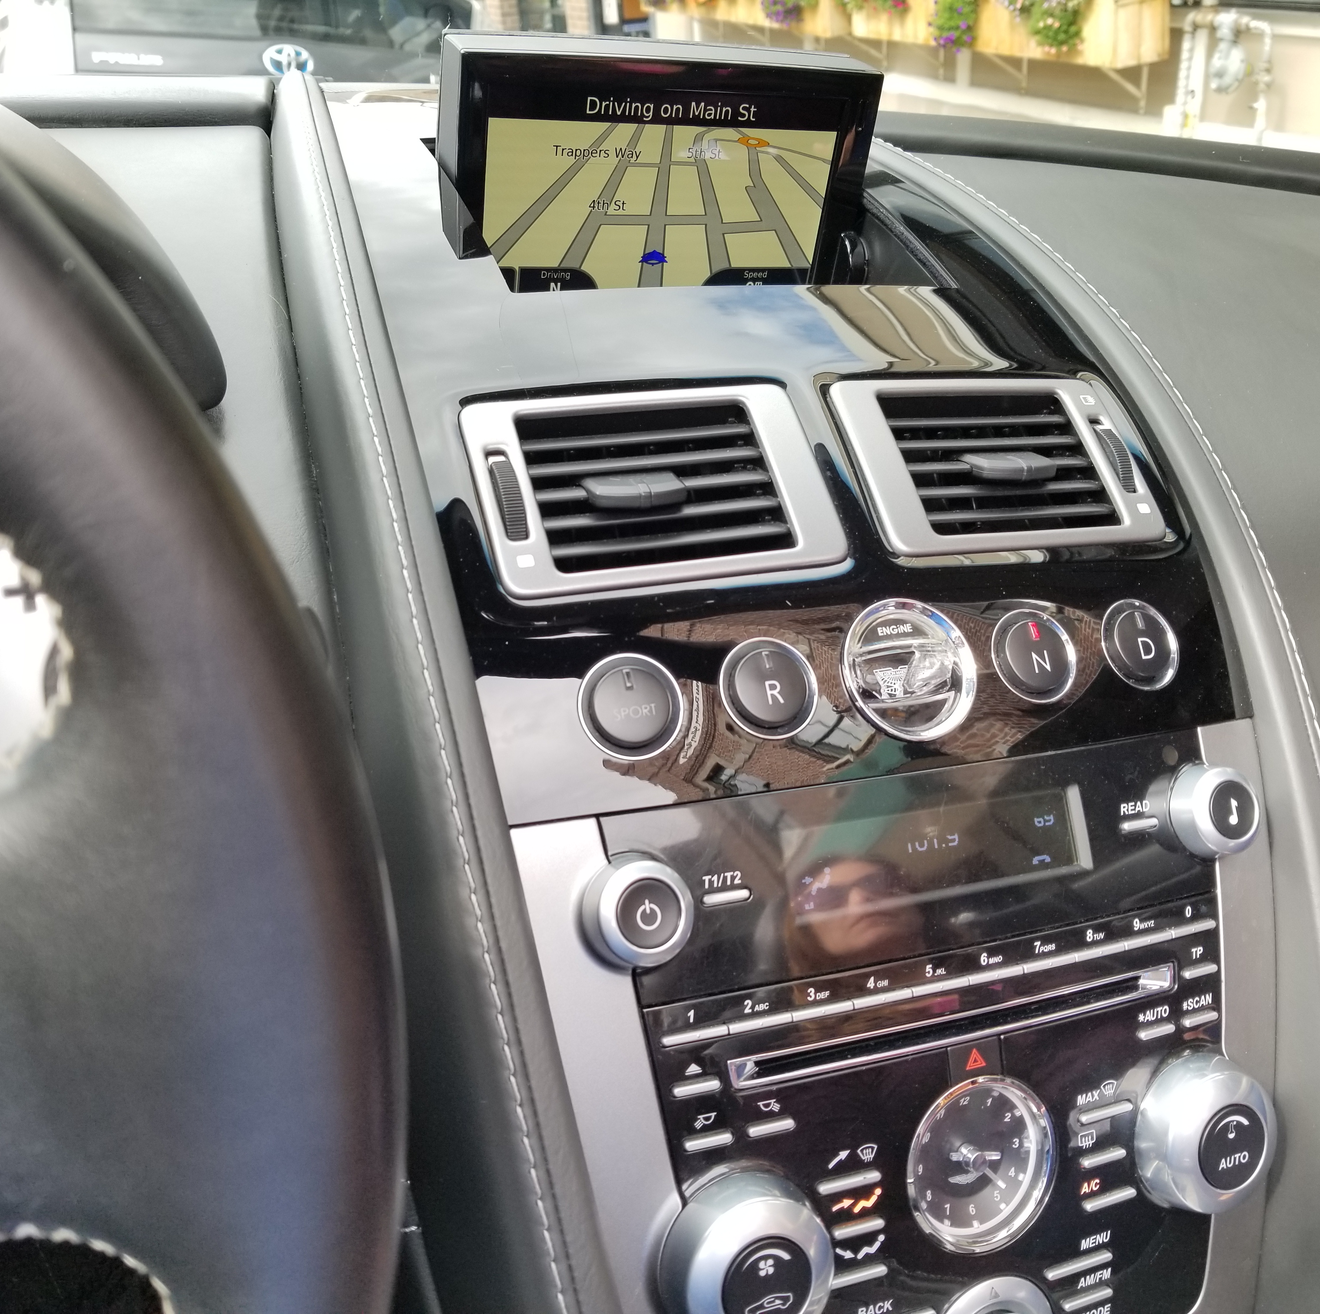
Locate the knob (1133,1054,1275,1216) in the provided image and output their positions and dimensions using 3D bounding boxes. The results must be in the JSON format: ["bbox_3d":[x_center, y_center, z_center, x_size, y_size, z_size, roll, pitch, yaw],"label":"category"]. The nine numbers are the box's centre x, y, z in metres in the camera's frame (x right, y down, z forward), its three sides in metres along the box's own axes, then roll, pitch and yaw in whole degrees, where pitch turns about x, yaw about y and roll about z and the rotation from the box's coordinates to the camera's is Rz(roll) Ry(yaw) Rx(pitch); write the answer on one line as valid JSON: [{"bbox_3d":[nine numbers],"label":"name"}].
[{"bbox_3d":[0.157,0.138,0.376,0.041,0.041,0.018,-6,1,-20],"label":"knob"}]

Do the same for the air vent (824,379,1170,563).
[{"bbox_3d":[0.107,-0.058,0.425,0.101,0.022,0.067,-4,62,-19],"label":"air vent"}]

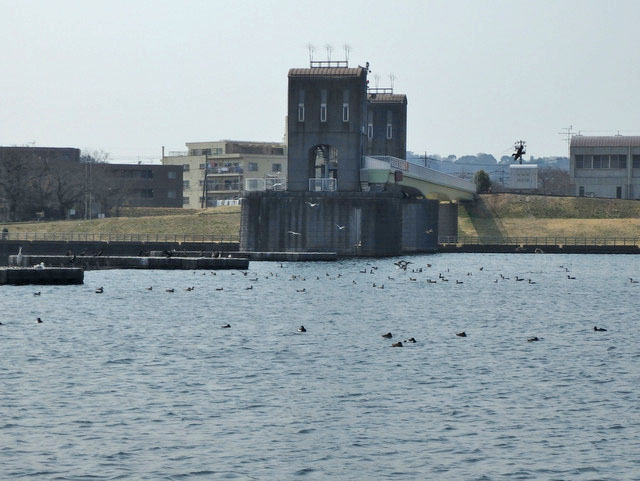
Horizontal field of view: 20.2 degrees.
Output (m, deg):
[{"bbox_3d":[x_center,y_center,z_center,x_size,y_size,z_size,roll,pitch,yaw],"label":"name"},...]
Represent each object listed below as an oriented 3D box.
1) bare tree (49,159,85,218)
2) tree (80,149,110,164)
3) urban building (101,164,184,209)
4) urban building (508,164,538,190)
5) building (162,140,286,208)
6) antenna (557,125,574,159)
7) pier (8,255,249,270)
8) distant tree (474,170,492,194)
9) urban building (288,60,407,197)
[{"bbox_3d":[-36.725,-7.533,260.000,5.300,8.700,5.000,0,0,0],"label":"bare tree"},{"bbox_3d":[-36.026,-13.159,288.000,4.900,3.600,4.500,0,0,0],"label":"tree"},{"bbox_3d":[-27.351,-8.121,275.000,12.800,6.600,7.500,0,0,-25],"label":"urban building"},{"bbox_3d":[29.298,-9.057,258.000,3.900,3.700,2.600,0,0,0],"label":"urban building"},{"bbox_3d":[-15.601,-10.912,306.000,11.500,12.000,20.000,0,0,-44],"label":"building"},{"bbox_3d":[37.283,-14.853,272.000,2.600,5.000,1.300,0,0,0],"label":"antenna"},{"bbox_3d":[-12.120,1.467,113.000,15.300,0.850,2.000,0,0,-21],"label":"pier"},{"bbox_3d":[22.958,-8.144,252.000,2.500,3.400,2.500,0,0,0],"label":"distant tree"},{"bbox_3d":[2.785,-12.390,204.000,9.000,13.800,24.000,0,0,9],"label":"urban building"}]

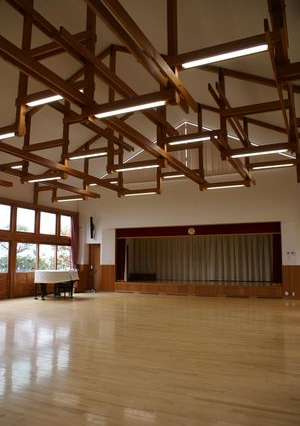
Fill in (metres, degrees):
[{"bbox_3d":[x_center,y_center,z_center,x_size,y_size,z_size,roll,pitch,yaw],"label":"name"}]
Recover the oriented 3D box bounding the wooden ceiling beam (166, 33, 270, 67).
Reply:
[{"bbox_3d":[0.929,-2.172,4.595,1.520,0.155,0.130,-3,-8,23],"label":"wooden ceiling beam"}]

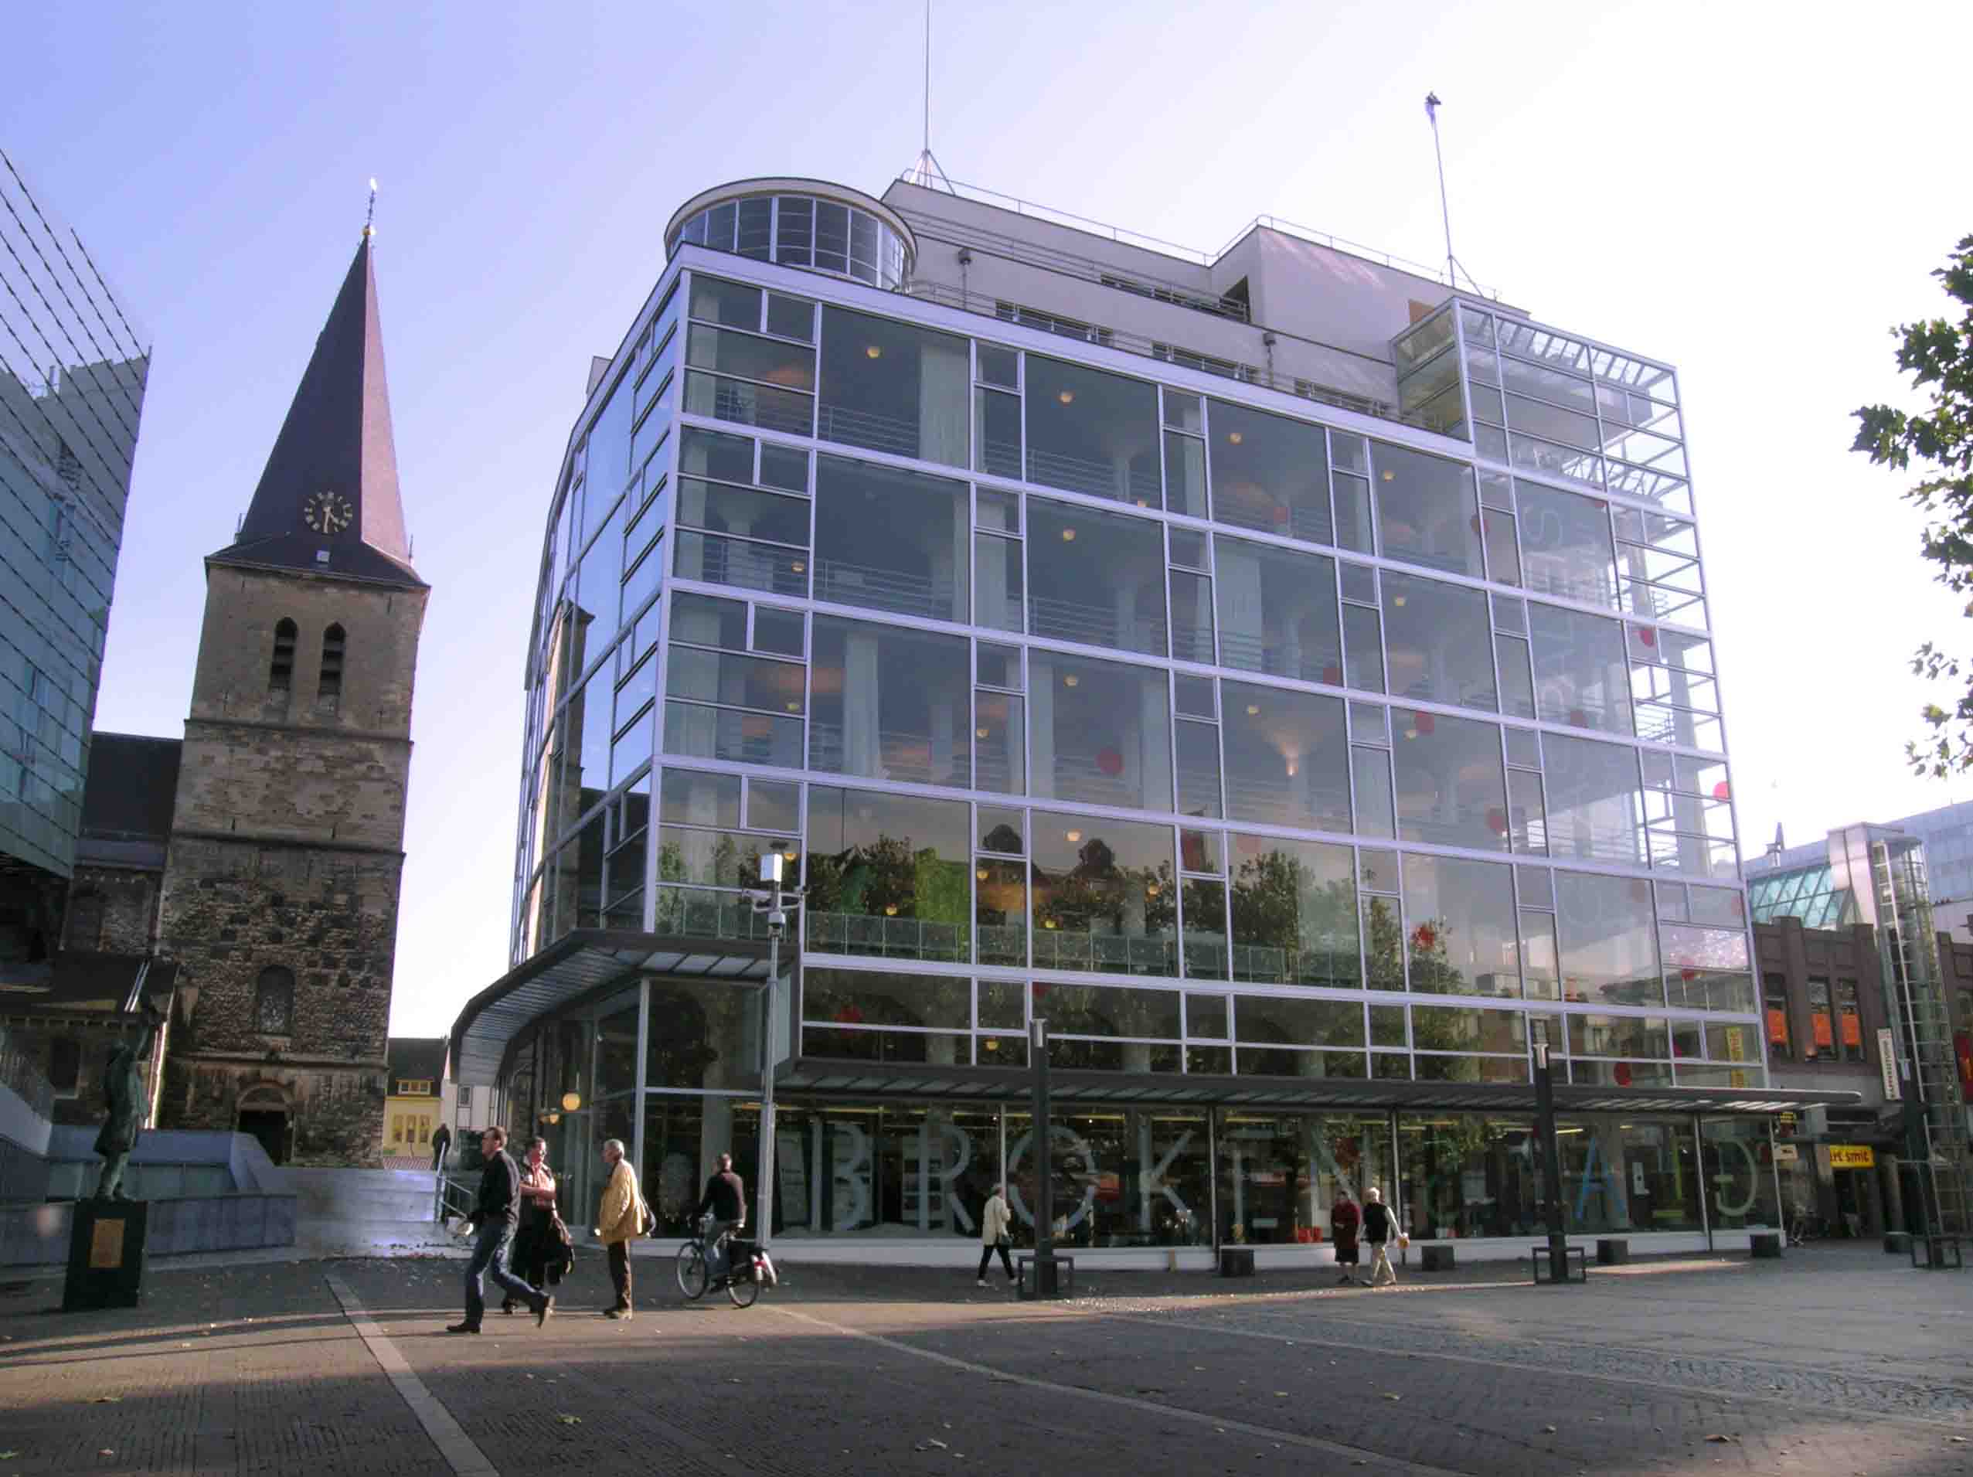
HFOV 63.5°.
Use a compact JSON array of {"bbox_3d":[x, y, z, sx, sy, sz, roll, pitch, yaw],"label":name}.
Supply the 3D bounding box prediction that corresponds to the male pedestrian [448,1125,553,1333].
[{"bbox_3d":[-4.376,4.419,14.494,0.880,1.770,0.520,3,-16,-12],"label":"male pedestrian"}]

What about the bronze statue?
[{"bbox_3d":[-9.003,3.798,16.758,0.500,2.056,0.550,-14,-21,40],"label":"bronze statue"}]

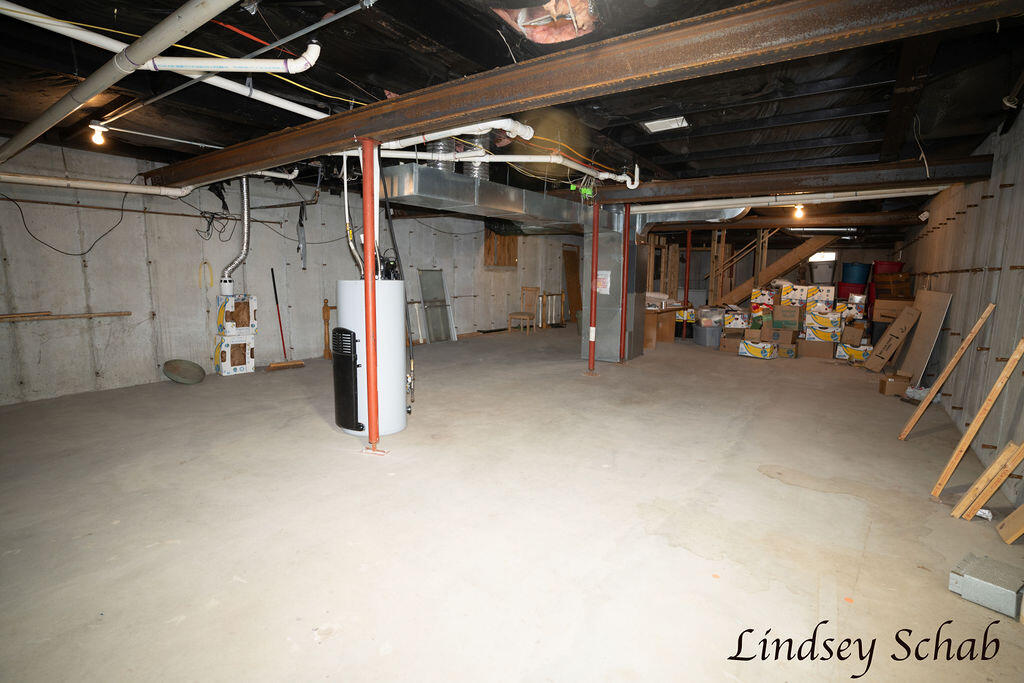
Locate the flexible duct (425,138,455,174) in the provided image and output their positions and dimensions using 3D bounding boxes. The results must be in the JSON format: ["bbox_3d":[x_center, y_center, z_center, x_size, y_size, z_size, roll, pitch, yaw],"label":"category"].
[{"bbox_3d":[-0.682,-1.749,4.625,0.260,0.380,0.260,1,8,0],"label":"flexible duct"}]

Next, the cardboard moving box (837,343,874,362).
[{"bbox_3d":[5.894,0.180,8.296,0.500,0.240,0.380,6,10,35],"label":"cardboard moving box"}]

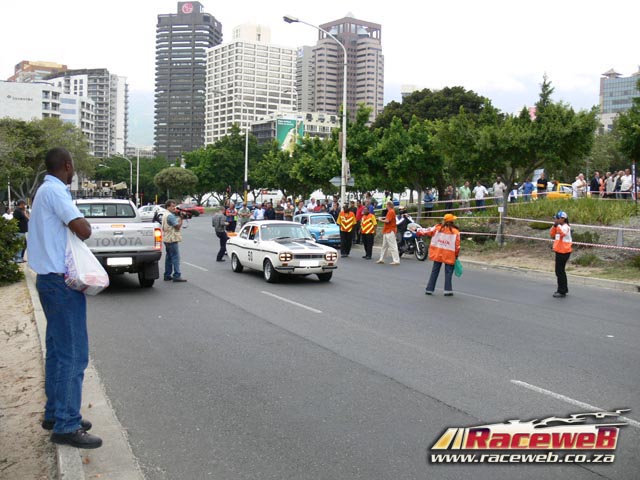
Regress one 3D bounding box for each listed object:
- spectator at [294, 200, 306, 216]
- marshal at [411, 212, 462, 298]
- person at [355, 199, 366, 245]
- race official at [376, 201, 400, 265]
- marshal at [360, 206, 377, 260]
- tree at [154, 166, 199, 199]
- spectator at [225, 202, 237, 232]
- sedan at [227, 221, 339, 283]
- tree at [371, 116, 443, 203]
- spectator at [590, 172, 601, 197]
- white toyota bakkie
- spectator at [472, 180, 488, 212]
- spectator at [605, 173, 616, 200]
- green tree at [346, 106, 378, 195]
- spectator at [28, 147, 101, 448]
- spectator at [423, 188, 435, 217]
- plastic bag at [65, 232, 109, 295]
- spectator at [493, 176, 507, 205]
[{"bbox_3d":[-0.826,-0.780,27.347,0.520,1.750,0.340,1,3,9],"label":"spectator"},{"bbox_3d":[2.260,0.265,12.500,0.920,1.600,0.420,1,3,8],"label":"marshal"},{"bbox_3d":[1.642,-0.743,26.448,0.500,1.740,0.360,3,4,37],"label":"person"},{"bbox_3d":[2.022,-0.221,19.100,0.660,1.830,0.520,1,3,4],"label":"race official"},{"bbox_3d":[1.554,-0.216,20.600,0.520,1.670,0.340,3,3,37],"label":"marshal"},{"bbox_3d":[-15.585,-5.356,70.153,4.700,5.200,4.700,1,3,0],"label":"tree"},{"bbox_3d":[-3.628,-0.657,26.547,0.540,1.760,0.360,0,3,-6],"label":"spectator"},{"bbox_3d":[-1.064,0.244,16.031,1.580,1.360,3.960,-1,3,-26],"label":"sedan"},{"bbox_3d":[3.810,-2.749,28.153,3.700,5.200,3.700,1,3,0],"label":"tree"},{"bbox_3d":[12.123,-2.099,28.548,0.500,1.750,0.360,-2,4,-45],"label":"spectator"},{"bbox_3d":[-5.090,0.026,15.466,1.790,1.810,5.150,-1,3,-23],"label":"white toyota bakkie"},{"bbox_3d":[8.125,-2.107,32.848,0.540,1.750,0.360,1,3,11],"label":"spectator"},{"bbox_3d":[13.671,-2.308,30.552,0.520,1.750,0.420,-1,4,-30],"label":"spectator"},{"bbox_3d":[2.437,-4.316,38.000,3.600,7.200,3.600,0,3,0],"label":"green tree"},{"bbox_3d":[-1.564,0.328,3.970,0.420,1.800,0.520,-1,3,-20],"label":"spectator"},{"bbox_3d":[5.387,-1.737,32.046,0.520,1.720,0.360,-1,3,-18],"label":"spectator"},{"bbox_3d":[-1.461,0.147,4.050,0.250,0.380,0.200,-2,4,-30],"label":"plastic bag"},{"bbox_3d":[8.416,-2.110,30.552,0.550,1.770,0.400,2,3,12],"label":"spectator"}]

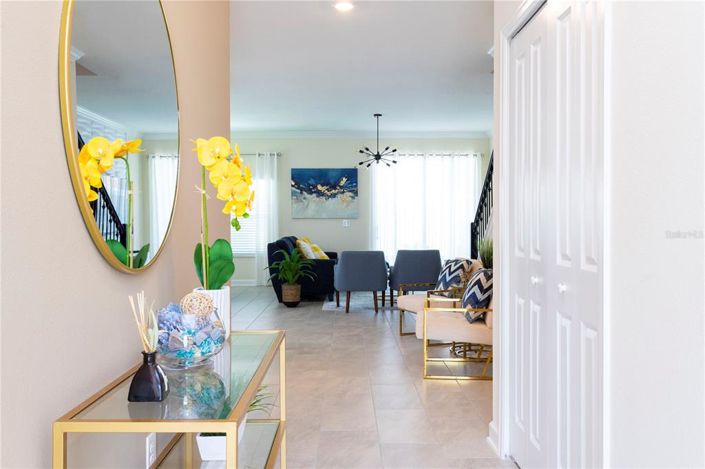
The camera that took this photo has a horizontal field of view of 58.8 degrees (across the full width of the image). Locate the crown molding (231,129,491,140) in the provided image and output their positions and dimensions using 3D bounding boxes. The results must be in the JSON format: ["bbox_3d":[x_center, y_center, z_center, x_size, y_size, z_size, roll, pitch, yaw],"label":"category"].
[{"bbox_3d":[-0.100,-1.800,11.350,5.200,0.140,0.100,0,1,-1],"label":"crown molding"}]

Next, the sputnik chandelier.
[{"bbox_3d":[0.393,-1.440,9.650,0.610,0.810,0.600,0,1,-1],"label":"sputnik chandelier"}]

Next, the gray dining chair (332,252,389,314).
[{"bbox_3d":[0.119,0.596,8.270,0.710,0.790,0.720,0,1,-1],"label":"gray dining chair"}]

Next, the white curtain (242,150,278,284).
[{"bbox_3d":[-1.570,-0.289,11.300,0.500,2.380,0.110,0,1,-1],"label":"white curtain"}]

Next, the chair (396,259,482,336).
[{"bbox_3d":[0.885,0.637,6.160,0.720,0.790,0.640,0,1,-17],"label":"chair"}]

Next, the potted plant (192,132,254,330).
[{"bbox_3d":[-0.436,0.008,2.110,0.210,0.675,0.180,0,1,-1],"label":"potted plant"}]

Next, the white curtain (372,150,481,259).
[{"bbox_3d":[1.310,-0.380,11.280,1.990,2.200,0.120,0,1,0],"label":"white curtain"}]

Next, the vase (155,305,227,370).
[{"bbox_3d":[-0.458,0.284,1.760,0.205,0.175,0.205,0,1,0],"label":"vase"}]

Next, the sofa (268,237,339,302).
[{"bbox_3d":[-0.740,0.507,10.000,0.950,0.900,2.000,0,1,-1],"label":"sofa"}]

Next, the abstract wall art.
[{"bbox_3d":[-0.502,-0.733,11.300,1.210,0.915,0.040,0,1,0],"label":"abstract wall art"}]

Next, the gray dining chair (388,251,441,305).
[{"bbox_3d":[0.845,0.590,8.200,0.710,0.800,0.680,0,1,-1],"label":"gray dining chair"}]

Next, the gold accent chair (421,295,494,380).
[{"bbox_3d":[0.852,0.661,4.870,0.720,0.790,0.640,0,1,8],"label":"gold accent chair"}]

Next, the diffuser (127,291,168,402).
[{"bbox_3d":[-0.452,0.243,1.375,0.082,0.235,0.080,0,1,-1],"label":"diffuser"}]

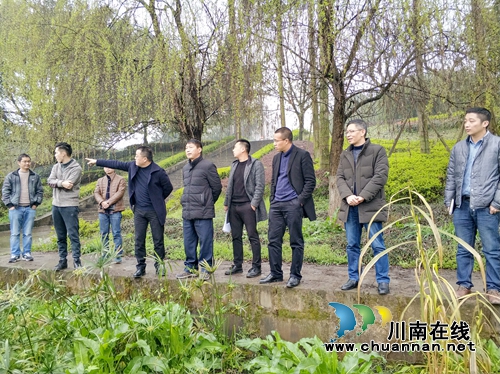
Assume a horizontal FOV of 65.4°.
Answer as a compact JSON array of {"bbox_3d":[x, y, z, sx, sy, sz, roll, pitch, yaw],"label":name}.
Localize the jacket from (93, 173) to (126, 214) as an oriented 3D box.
[{"bbox_3d":[-2.184,0.086,6.100,0.490,0.630,0.340,0,-2,-10],"label":"jacket"}]

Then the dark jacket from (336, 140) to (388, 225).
[{"bbox_3d":[1.135,-0.066,3.930,0.520,0.840,0.370,-2,-3,34],"label":"dark jacket"}]

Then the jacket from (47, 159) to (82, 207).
[{"bbox_3d":[-2.538,-0.062,5.330,0.480,0.650,0.360,0,-2,12],"label":"jacket"}]

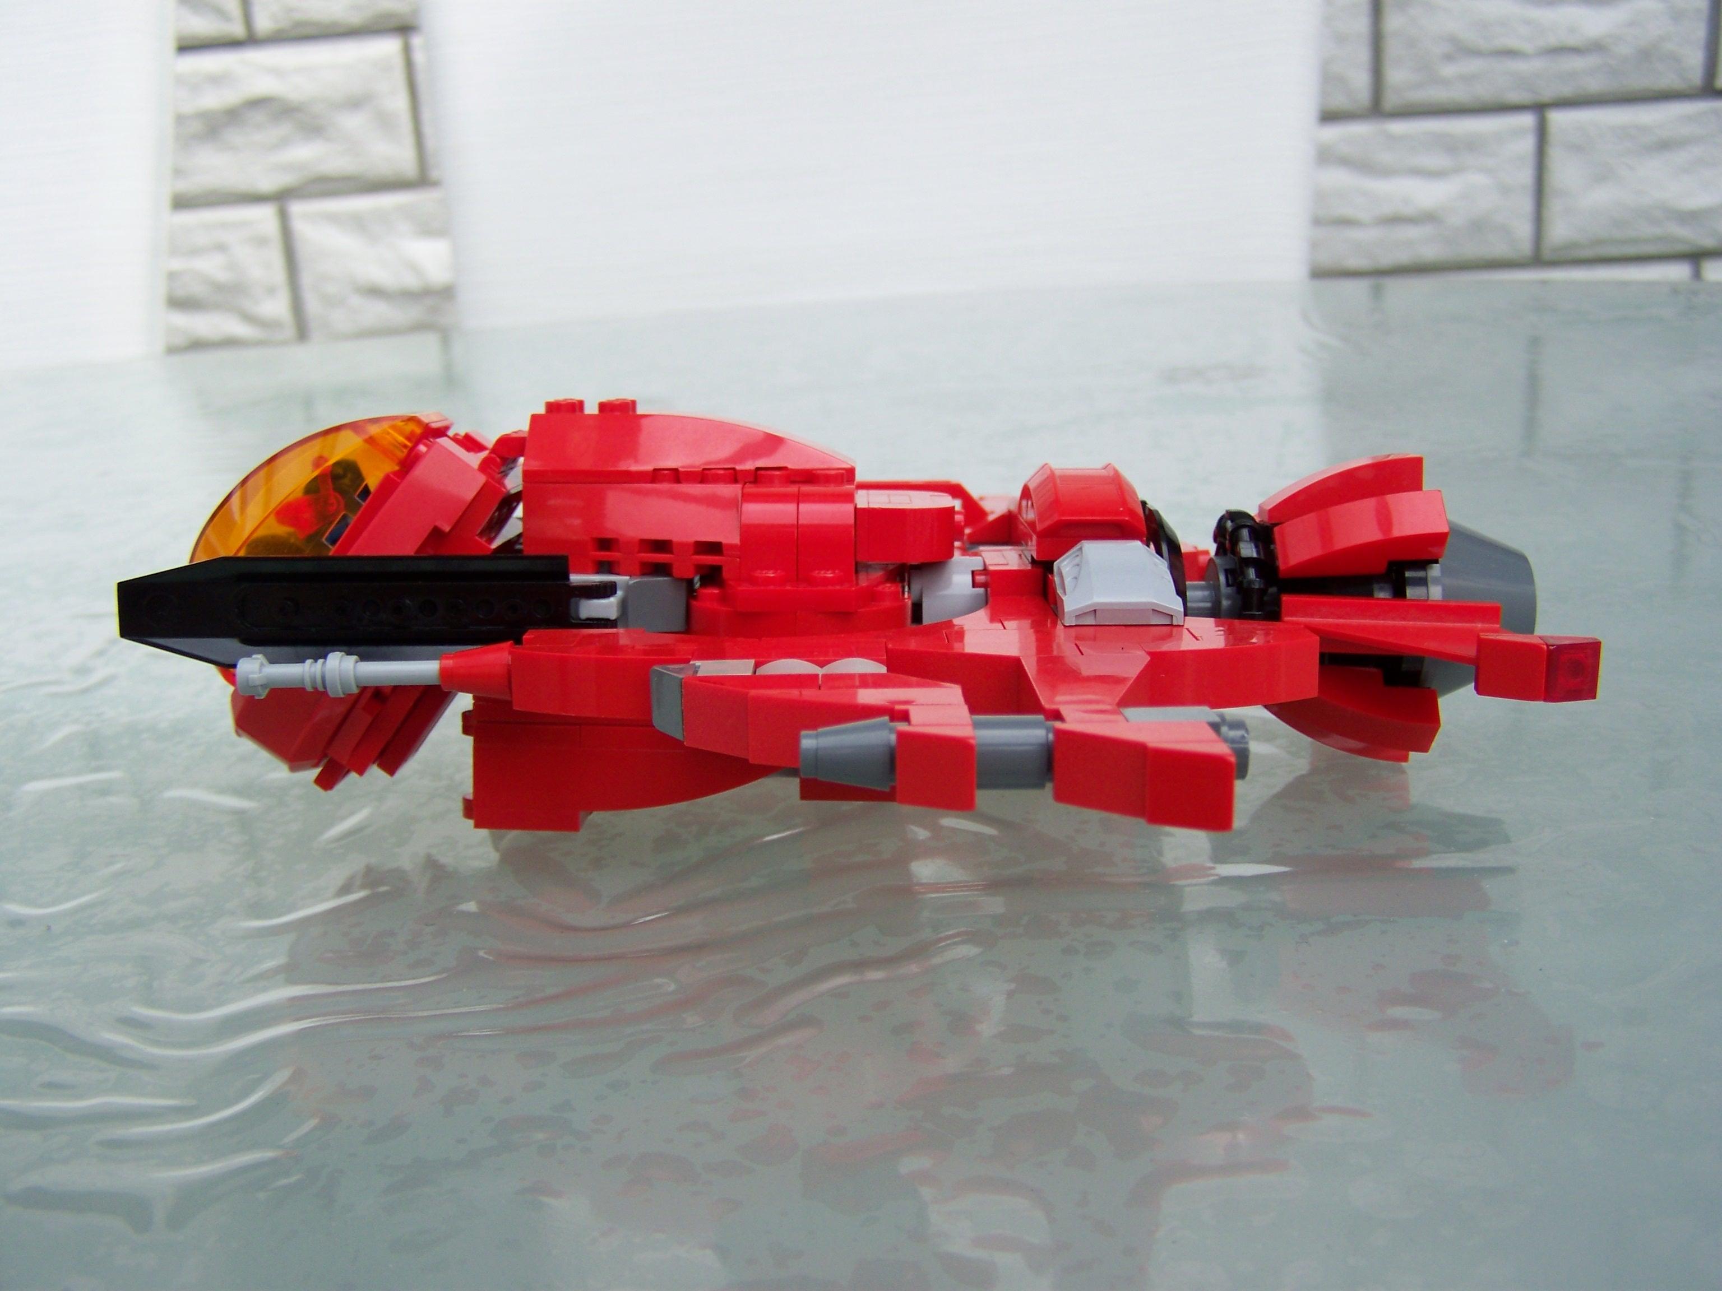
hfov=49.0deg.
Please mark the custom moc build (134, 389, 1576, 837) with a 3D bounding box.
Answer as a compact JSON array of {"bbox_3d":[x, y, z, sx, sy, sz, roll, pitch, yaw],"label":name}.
[{"bbox_3d":[0.001,-0.004,0.285,0.212,0.066,0.198,-1,11,0],"label":"custom moc build"}]

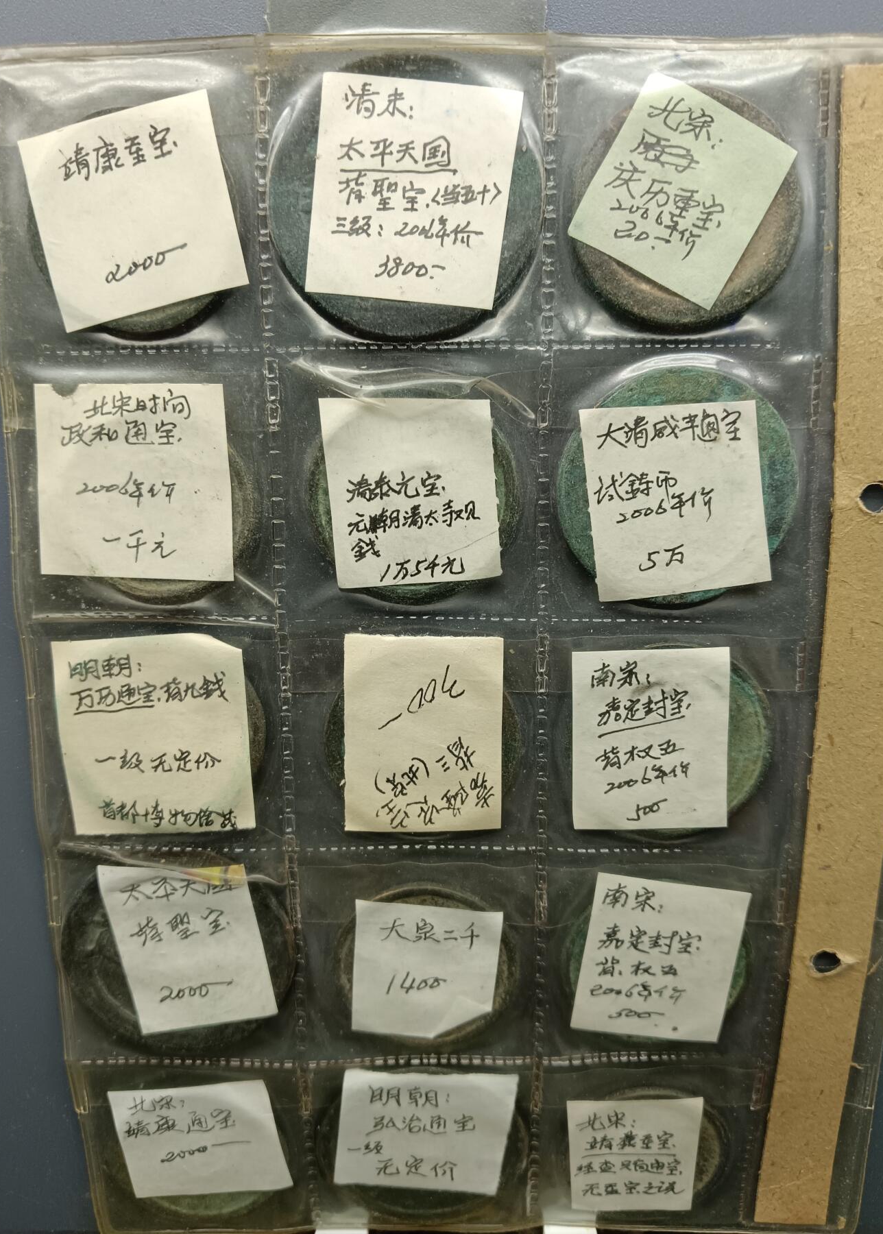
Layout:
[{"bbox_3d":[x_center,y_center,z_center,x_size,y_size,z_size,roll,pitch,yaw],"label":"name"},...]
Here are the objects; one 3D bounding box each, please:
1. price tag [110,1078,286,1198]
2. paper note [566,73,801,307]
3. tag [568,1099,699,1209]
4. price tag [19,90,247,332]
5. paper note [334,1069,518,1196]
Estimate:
[{"bbox_3d":[-0.045,0.099,0.174,0.030,0.027,0.002,-6,19,1],"label":"price tag"},{"bbox_3d":[0.036,-0.064,0.140,0.025,0.026,0.002,28,5,-3],"label":"paper note"},{"bbox_3d":[0.039,0.110,0.188,0.026,0.033,0.002,-2,24,1],"label":"tag"},{"bbox_3d":[-0.048,-0.064,0.146,0.030,0.030,0.002,-13,7,2],"label":"price tag"},{"bbox_3d":[-0.003,0.097,0.175,0.032,0.030,0.002,5,19,-3],"label":"paper note"}]

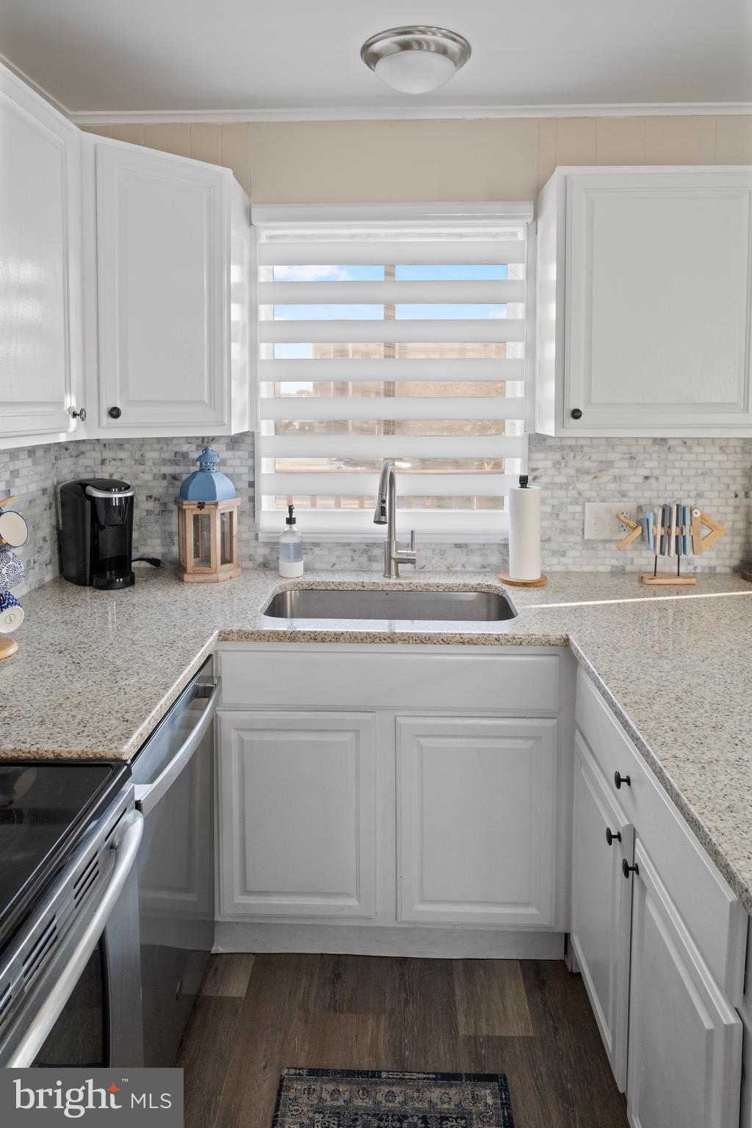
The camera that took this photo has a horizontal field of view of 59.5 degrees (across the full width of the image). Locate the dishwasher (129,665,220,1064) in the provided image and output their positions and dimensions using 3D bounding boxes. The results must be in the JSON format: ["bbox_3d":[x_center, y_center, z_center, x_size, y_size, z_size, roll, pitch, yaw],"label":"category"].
[{"bbox_3d":[-0.710,0.715,1.440,0.620,0.840,0.590,1,7,2],"label":"dishwasher"}]

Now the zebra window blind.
[{"bbox_3d":[0.056,-0.652,2.200,0.910,1.085,0.085,0,4,2],"label":"zebra window blind"}]

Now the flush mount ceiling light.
[{"bbox_3d":[0.113,-1.430,1.885,0.312,0.118,0.312,0,7,0],"label":"flush mount ceiling light"}]

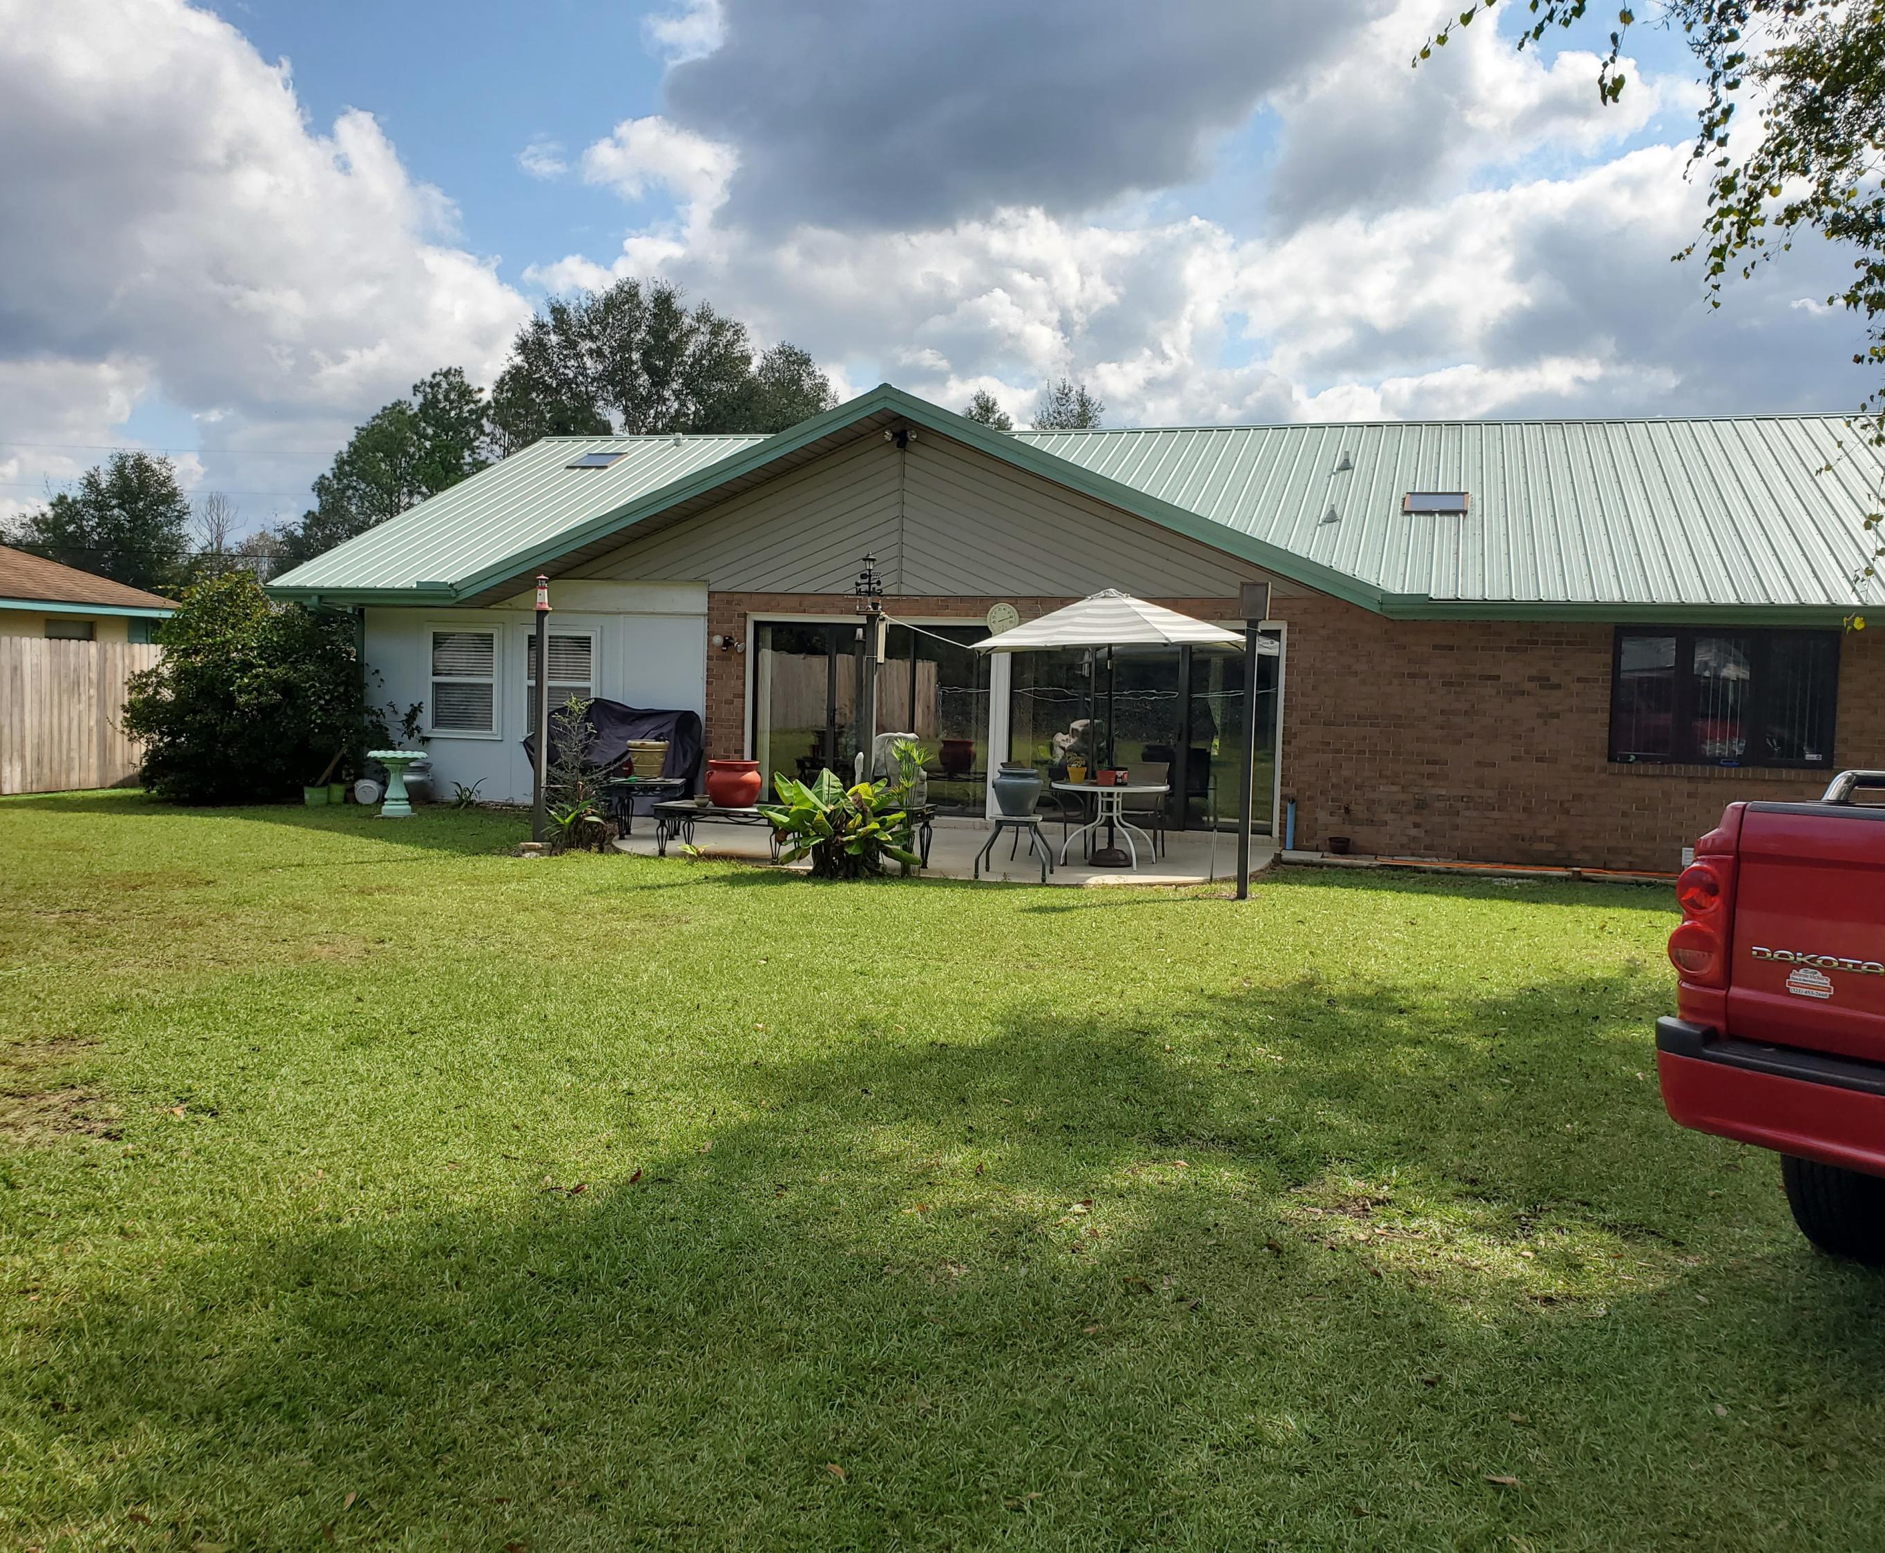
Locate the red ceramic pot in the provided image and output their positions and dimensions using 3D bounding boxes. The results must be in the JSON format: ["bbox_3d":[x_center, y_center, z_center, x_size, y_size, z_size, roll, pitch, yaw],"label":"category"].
[{"bbox_3d":[-1.769,0.034,13.231,0.480,0.408,0.470,2,4,0],"label":"red ceramic pot"}]

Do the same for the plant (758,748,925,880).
[{"bbox_3d":[-0.806,0.269,12.393,1.300,1.000,1.120,2,4,0],"label":"plant"}]

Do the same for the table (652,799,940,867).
[{"bbox_3d":[-1.245,0.458,13.007,2.380,0.470,0.680,2,4,12],"label":"table"}]

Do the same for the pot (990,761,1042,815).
[{"bbox_3d":[0.592,0.129,12.382,0.420,0.380,0.410,2,4,0],"label":"pot"}]

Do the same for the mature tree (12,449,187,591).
[{"bbox_3d":[-31.240,-7.443,57.703,6.700,9.200,6.200,2,4,0],"label":"mature tree"}]

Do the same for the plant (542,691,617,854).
[{"bbox_3d":[-3.101,-0.054,13.278,0.630,1.340,0.600,2,4,0],"label":"plant"}]

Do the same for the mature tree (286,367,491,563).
[{"bbox_3d":[-16.834,-7.248,47.669,6.600,10.900,6.200,2,4,0],"label":"mature tree"}]

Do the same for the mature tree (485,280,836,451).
[{"bbox_3d":[-7.916,-7.738,43.614,9.900,12.900,9.000,2,4,0],"label":"mature tree"}]

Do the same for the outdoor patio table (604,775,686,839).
[{"bbox_3d":[-2.749,0.299,14.402,0.640,0.525,0.600,2,4,0],"label":"outdoor patio table"}]

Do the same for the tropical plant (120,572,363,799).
[{"bbox_3d":[-8.199,-1.071,18.183,2.700,2.620,2.550,2,4,0],"label":"tropical plant"}]

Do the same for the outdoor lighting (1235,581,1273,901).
[{"bbox_3d":[2.347,-0.262,11.825,0.215,2.410,0.160,3,4,18],"label":"outdoor lighting"}]

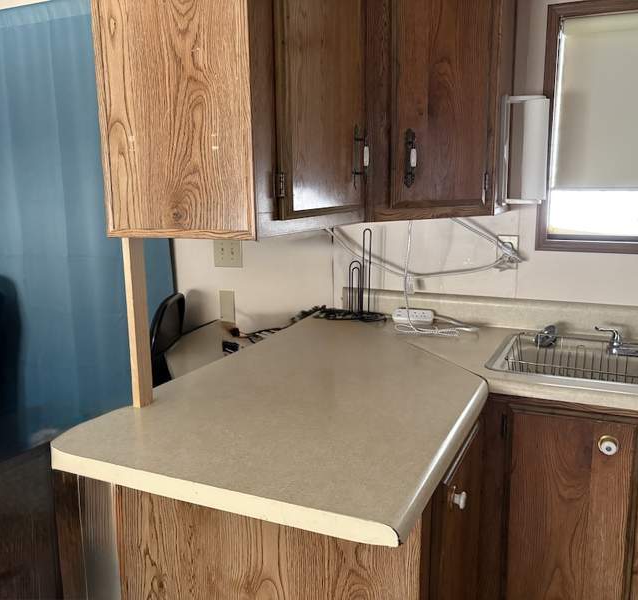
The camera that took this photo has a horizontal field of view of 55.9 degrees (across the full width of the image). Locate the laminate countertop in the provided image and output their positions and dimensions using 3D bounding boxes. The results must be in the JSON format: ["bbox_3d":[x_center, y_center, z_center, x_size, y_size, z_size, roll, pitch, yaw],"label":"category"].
[{"bbox_3d":[0.055,0.197,1.534,0.715,0.035,1.301,4,11,24],"label":"laminate countertop"}]

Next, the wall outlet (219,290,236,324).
[{"bbox_3d":[-0.383,0.032,2.487,0.074,0.123,0.008,4,11,24],"label":"wall outlet"}]

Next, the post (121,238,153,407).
[{"bbox_3d":[-0.382,0.048,1.271,0.019,0.360,0.039,4,11,24],"label":"post"}]

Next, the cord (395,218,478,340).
[{"bbox_3d":[0.369,-0.081,1.949,0.290,0.358,0.161,4,11,24],"label":"cord"}]

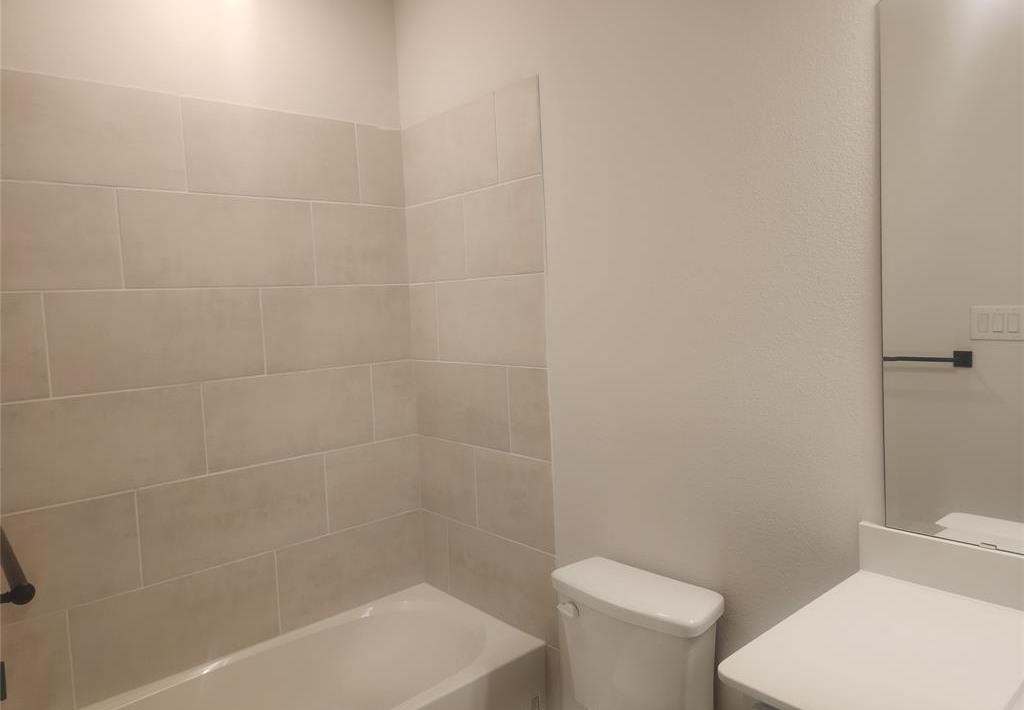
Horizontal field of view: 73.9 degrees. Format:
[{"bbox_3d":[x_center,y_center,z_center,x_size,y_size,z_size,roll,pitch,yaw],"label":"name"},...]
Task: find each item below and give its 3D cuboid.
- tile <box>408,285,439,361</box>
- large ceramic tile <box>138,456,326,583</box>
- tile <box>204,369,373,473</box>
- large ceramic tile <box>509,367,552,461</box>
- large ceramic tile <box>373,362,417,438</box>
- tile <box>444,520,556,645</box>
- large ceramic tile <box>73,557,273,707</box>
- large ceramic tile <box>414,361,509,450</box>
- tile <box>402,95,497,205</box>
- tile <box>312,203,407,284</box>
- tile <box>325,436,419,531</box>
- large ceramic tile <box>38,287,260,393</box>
[{"bbox_3d":[-0.338,-0.124,2.652,0.010,0.300,0.181,-6,6,-42],"label":"tile"},{"bbox_3d":[-0.913,0.536,2.291,0.621,0.300,0.010,-6,6,-42],"label":"large ceramic tile"},{"bbox_3d":[-0.772,0.219,2.428,0.611,0.303,0.010,-6,6,-41],"label":"tile"},{"bbox_3d":[0.063,0.197,2.250,0.010,0.303,0.197,-6,6,-41],"label":"large ceramic tile"},{"bbox_3d":[-0.466,0.185,2.695,0.198,0.303,0.010,-6,6,-41],"label":"large ceramic tile"},{"bbox_3d":[-0.042,0.793,2.435,0.010,0.300,0.586,-6,6,-42],"label":"tile"},{"bbox_3d":[-1.061,0.866,2.201,0.612,0.305,0.010,-6,6,-41],"label":"large ceramic tile"},{"bbox_3d":[-0.196,0.183,2.531,0.010,0.300,0.568,-6,6,-42],"label":"large ceramic tile"},{"bbox_3d":[-0.236,-0.726,2.475,0.010,0.302,0.568,-6,6,-41],"label":"tile"},{"bbox_3d":[-0.565,-0.412,2.568,0.389,0.300,0.010,-6,6,-42],"label":"tile"},{"bbox_3d":[-0.531,0.494,2.632,0.402,0.300,0.010,-6,6,-42],"label":"tile"},{"bbox_3d":[-1.091,-0.051,2.139,0.611,0.302,0.010,-6,6,-41],"label":"large ceramic tile"}]

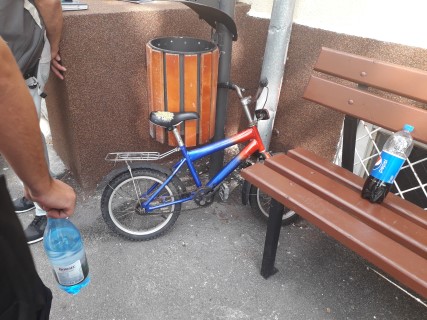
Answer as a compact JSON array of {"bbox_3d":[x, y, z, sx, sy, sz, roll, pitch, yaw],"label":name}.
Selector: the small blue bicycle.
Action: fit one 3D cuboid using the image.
[{"bbox_3d":[0.006,0.010,1.705,1.170,0.810,0.500,-5,17,-13],"label":"small blue bicycle"}]

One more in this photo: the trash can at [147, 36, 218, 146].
[{"bbox_3d":[-0.169,-0.388,1.882,0.386,0.512,0.386,0,31,-5],"label":"trash can"}]

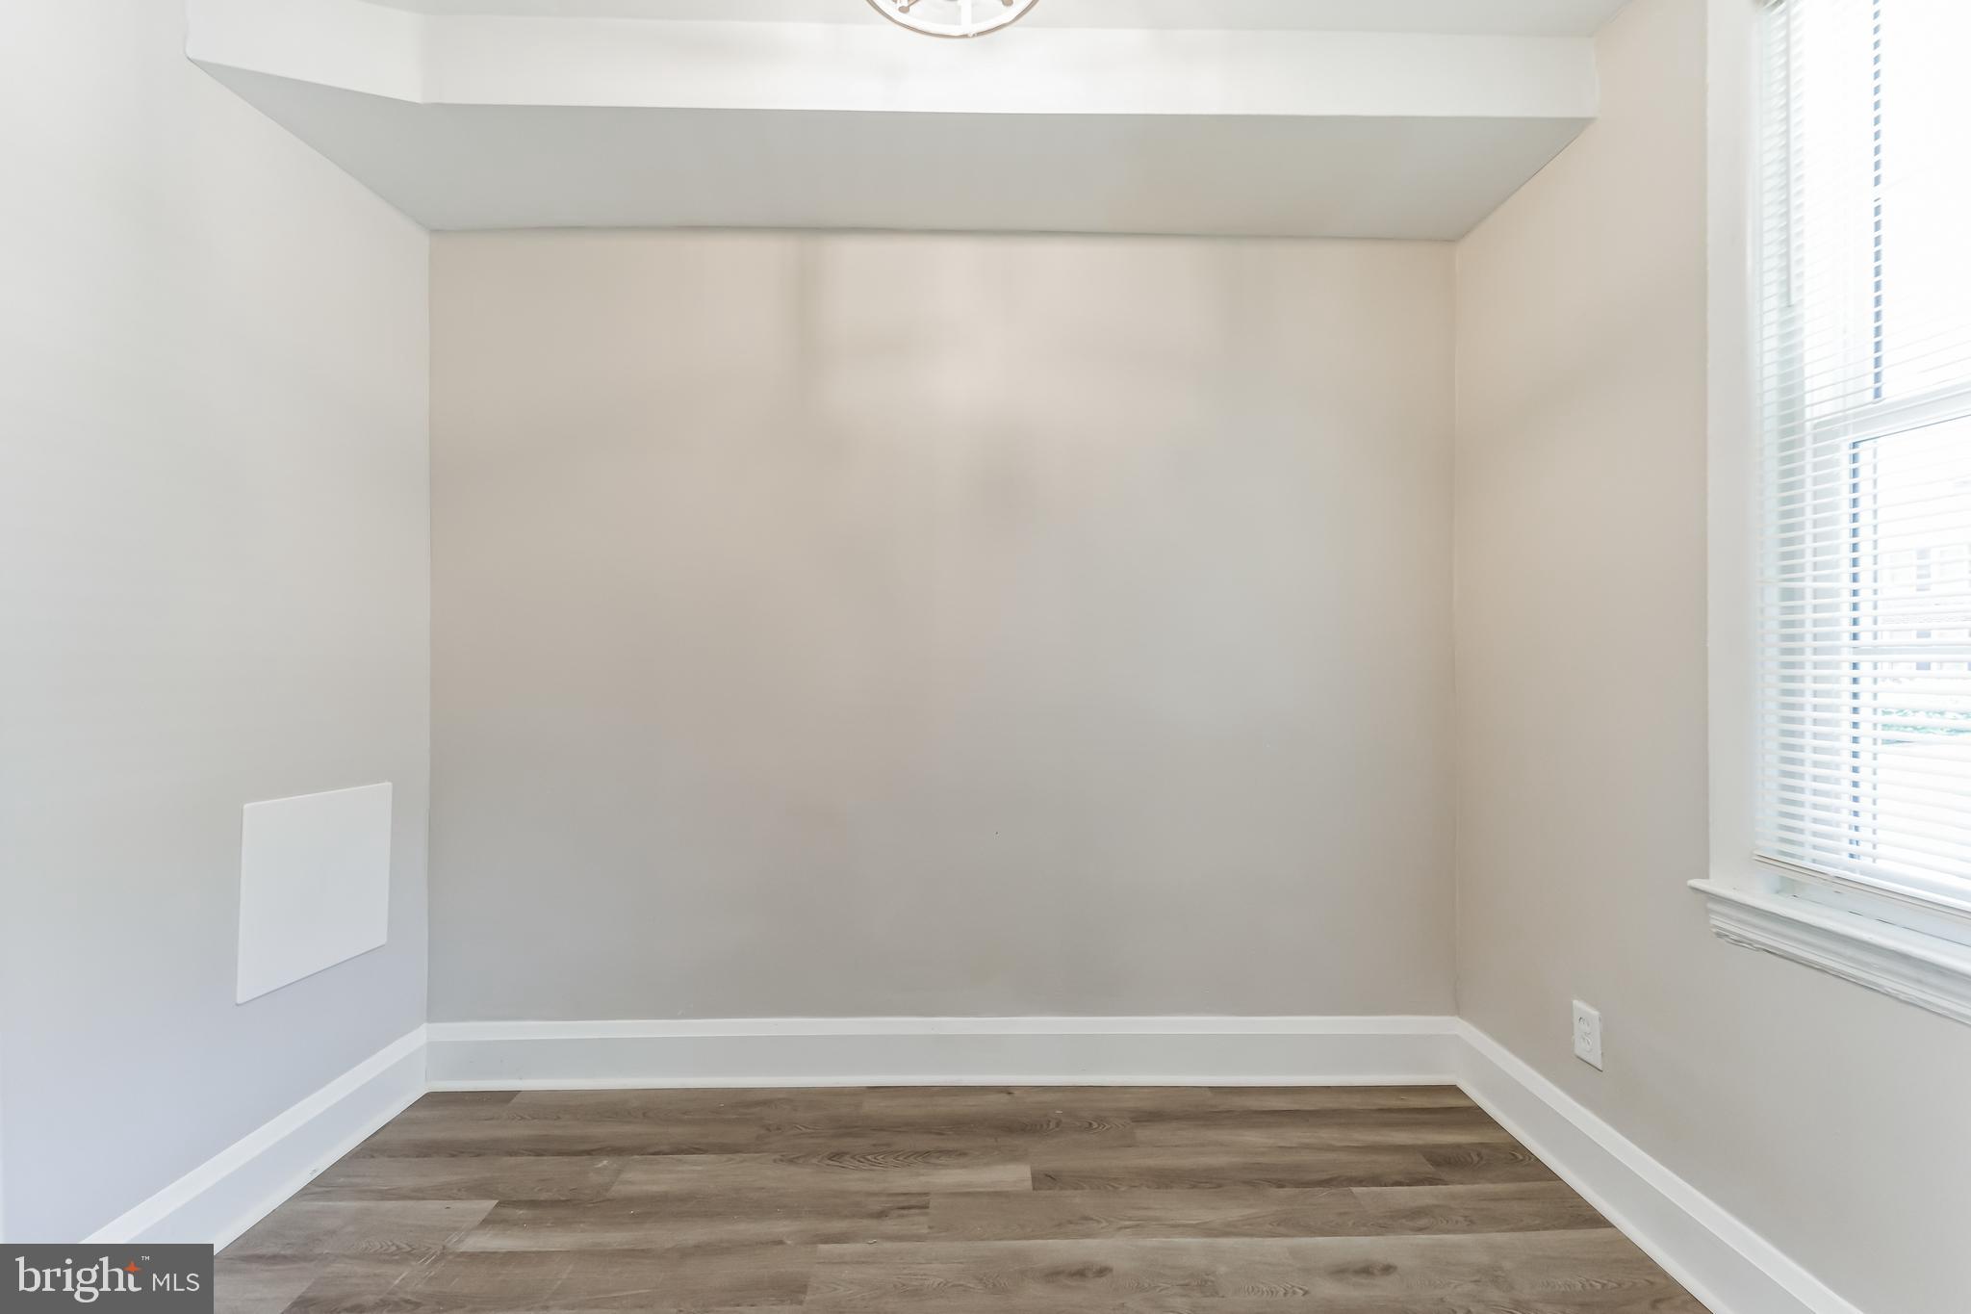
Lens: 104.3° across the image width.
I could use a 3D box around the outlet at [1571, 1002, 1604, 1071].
[{"bbox_3d":[1.250,0.785,1.590,0.010,0.116,0.072,0,0,1],"label":"outlet"}]

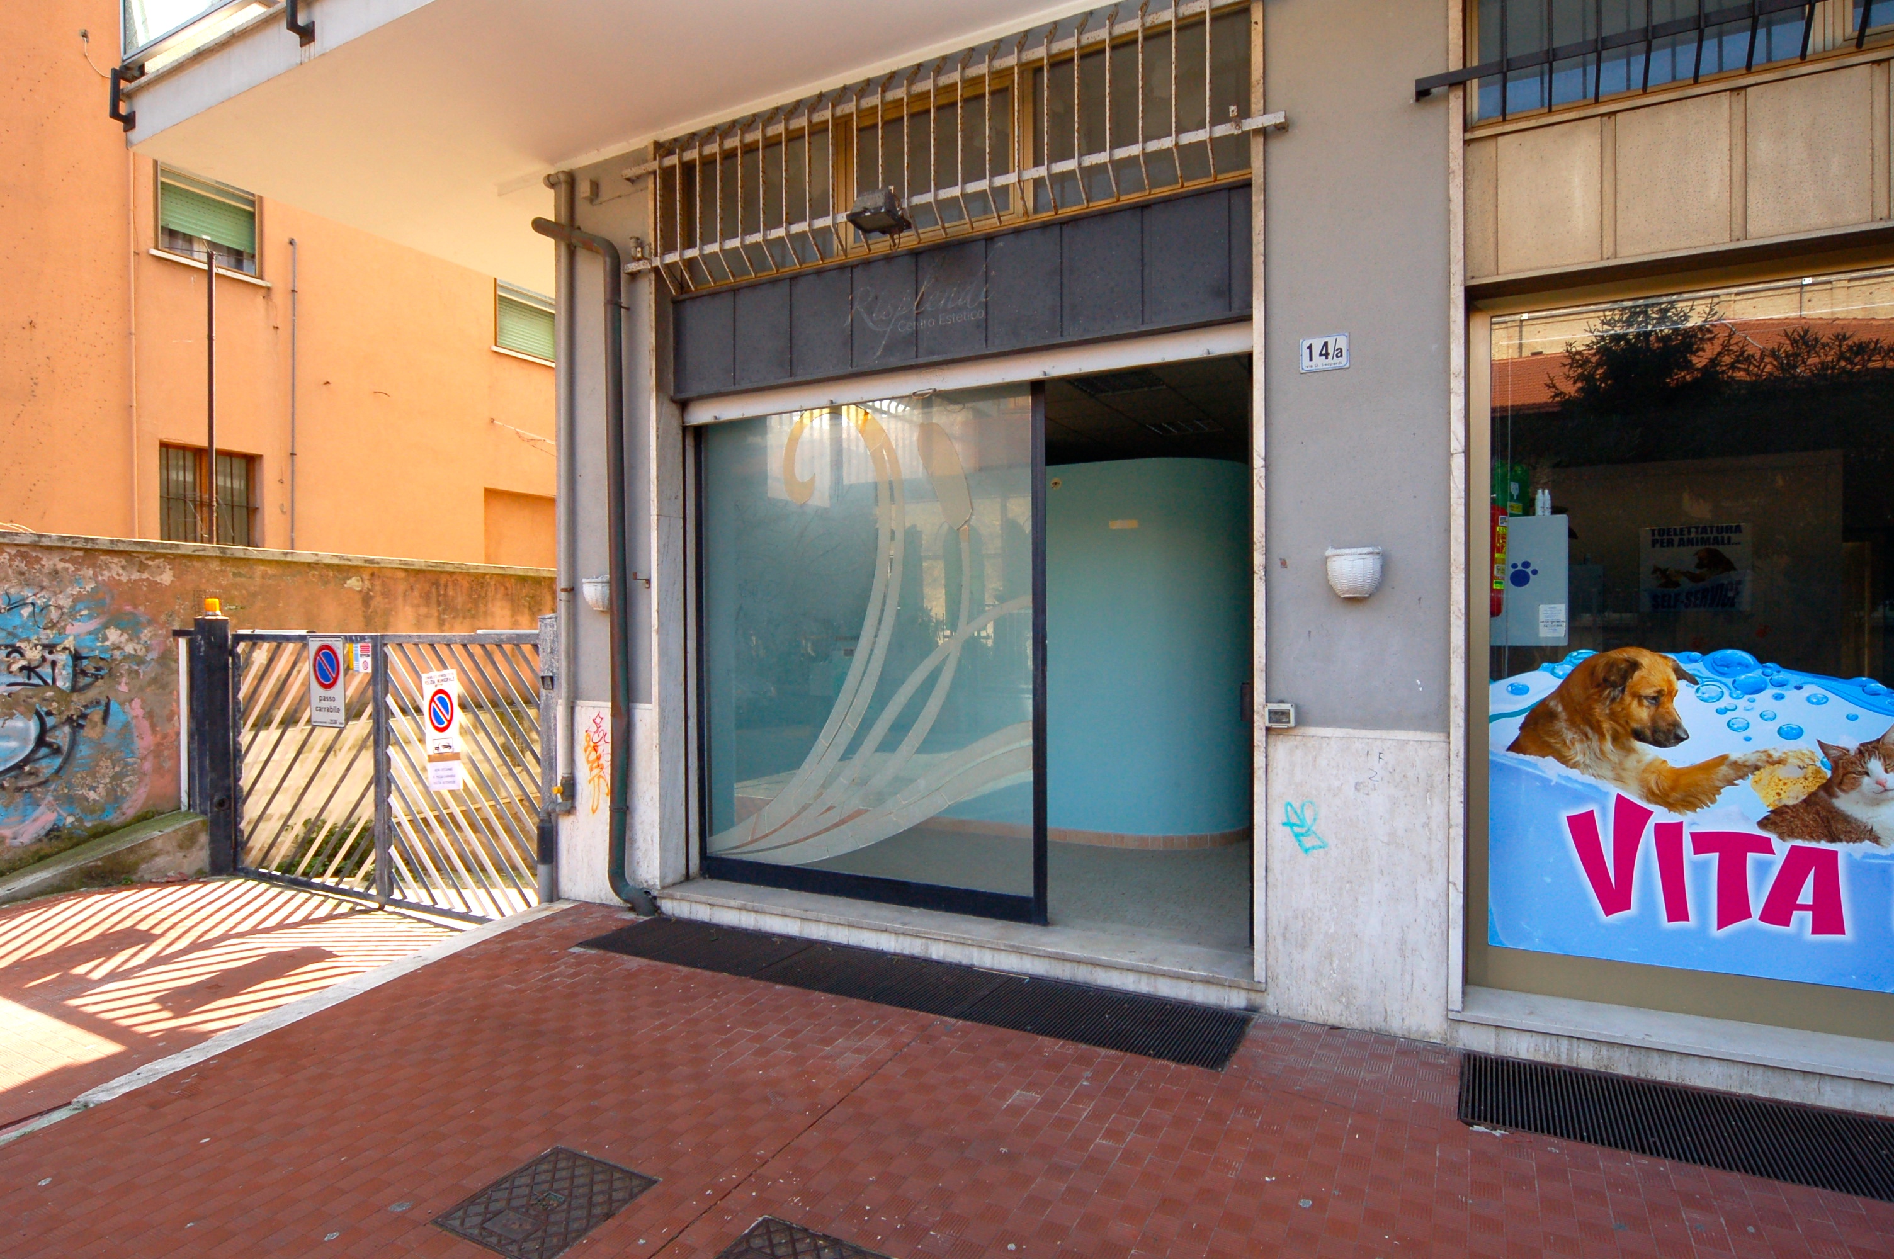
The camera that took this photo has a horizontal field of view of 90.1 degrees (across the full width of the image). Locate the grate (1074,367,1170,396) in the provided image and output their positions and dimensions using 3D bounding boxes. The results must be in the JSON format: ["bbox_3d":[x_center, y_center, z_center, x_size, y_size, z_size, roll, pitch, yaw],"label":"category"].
[{"bbox_3d":[1.359,-1.965,7.418,0.600,0.080,0.600,0,0,26],"label":"grate"}]

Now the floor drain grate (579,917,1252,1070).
[{"bbox_3d":[-0.276,1.478,4.040,2.950,0.020,0.540,0,0,26],"label":"floor drain grate"}]

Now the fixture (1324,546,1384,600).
[{"bbox_3d":[1.490,-0.206,3.447,0.200,0.190,0.130,0,0,26],"label":"fixture"}]

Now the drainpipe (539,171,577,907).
[{"bbox_3d":[-2.073,-0.481,5.081,0.200,3.930,0.110,0,0,26],"label":"drainpipe"}]

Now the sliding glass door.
[{"bbox_3d":[-0.455,0.086,4.887,2.052,2.613,0.060,0,0,26],"label":"sliding glass door"}]

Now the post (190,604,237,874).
[{"bbox_3d":[-5.185,0.780,6.704,0.180,1.920,0.170,0,0,26],"label":"post"}]

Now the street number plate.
[{"bbox_3d":[1.416,-1.034,3.545,0.168,0.127,0.010,0,0,26],"label":"street number plate"}]

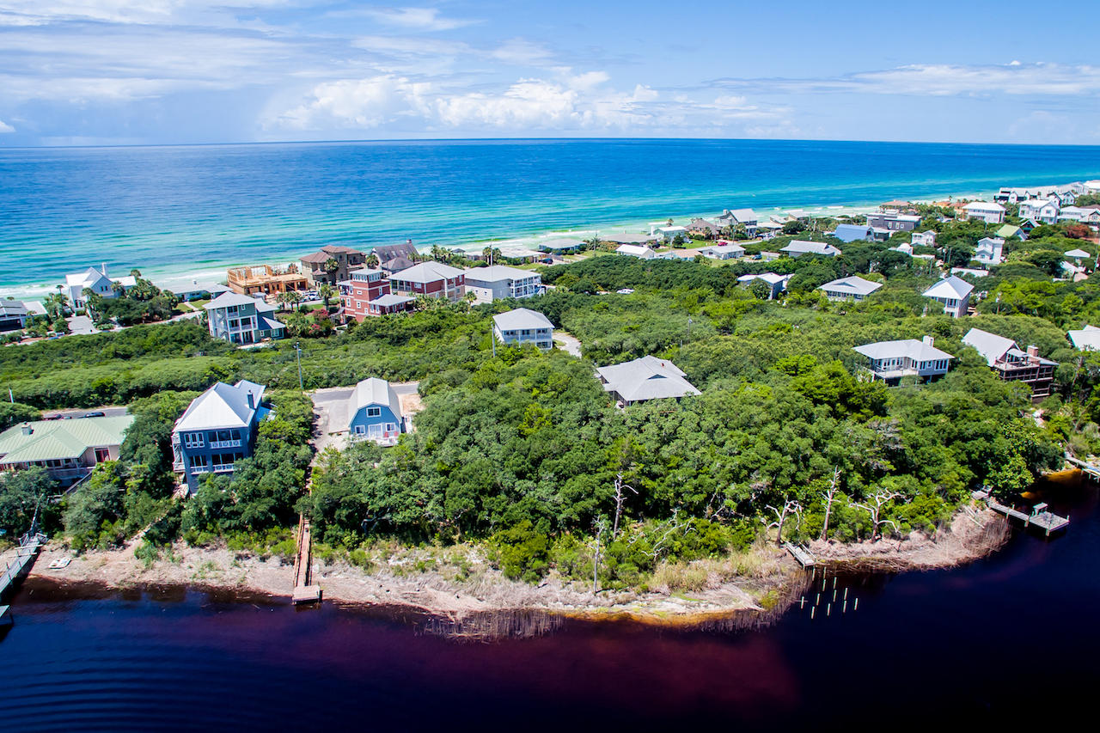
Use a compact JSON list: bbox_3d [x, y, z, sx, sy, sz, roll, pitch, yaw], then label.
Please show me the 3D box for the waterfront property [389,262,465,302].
[{"bbox_3d":[-35.280,-24.890,175.720,13.400,10.600,15.800,11,24,28],"label":"waterfront property"}]

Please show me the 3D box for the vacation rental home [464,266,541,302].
[{"bbox_3d":[-14.920,-25.600,182.790,13.000,10.100,18.000,18,27,40],"label":"vacation rental home"}]

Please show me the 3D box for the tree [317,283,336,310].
[{"bbox_3d":[-56.460,-17.330,153.750,4.200,7.200,4.200,0,20,0],"label":"tree"}]

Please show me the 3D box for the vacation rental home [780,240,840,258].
[{"bbox_3d":[98.820,-43.950,232.210,20.290,6.400,9.500,13,24,31],"label":"vacation rental home"}]

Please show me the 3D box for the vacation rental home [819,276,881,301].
[{"bbox_3d":[79.900,-21.700,162.010,12.500,5.700,14.000,14,24,33],"label":"vacation rental home"}]

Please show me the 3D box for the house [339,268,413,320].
[{"bbox_3d":[-40.970,-18.360,143.920,14.000,12.000,9.500,13,24,32],"label":"house"}]

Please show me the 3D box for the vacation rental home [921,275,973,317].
[{"bbox_3d":[108.420,-19.780,167.450,9.500,10.500,15.500,16,26,36],"label":"vacation rental home"}]

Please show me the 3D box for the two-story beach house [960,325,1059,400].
[{"bbox_3d":[85.280,-0.830,117.180,12.300,10.500,13.200,-5,21,-14],"label":"two-story beach house"}]

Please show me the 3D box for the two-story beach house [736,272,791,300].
[{"bbox_3d":[60.600,-23.620,170.960,11.000,6.000,11.000,15,25,34],"label":"two-story beach house"}]

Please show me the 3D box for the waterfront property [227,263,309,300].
[{"bbox_3d":[-82.910,-26.100,178.960,18.500,6.000,12.500,-16,26,-37],"label":"waterfront property"}]

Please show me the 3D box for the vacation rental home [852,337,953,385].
[{"bbox_3d":[68.050,-1.340,118.330,15.800,8.000,9.500,-4,21,-9],"label":"vacation rental home"}]

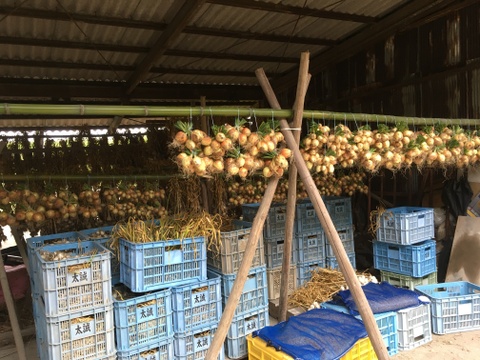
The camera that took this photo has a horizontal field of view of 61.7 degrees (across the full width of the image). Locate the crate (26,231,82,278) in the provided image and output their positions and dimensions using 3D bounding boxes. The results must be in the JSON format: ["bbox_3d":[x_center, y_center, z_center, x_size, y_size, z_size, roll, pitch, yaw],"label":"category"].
[{"bbox_3d":[-1.341,0.596,2.976,0.365,0.305,0.520,-4,2,-30],"label":"crate"}]

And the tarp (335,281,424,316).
[{"bbox_3d":[1.147,0.985,3.380,0.620,0.110,0.530,-4,2,-29],"label":"tarp"}]

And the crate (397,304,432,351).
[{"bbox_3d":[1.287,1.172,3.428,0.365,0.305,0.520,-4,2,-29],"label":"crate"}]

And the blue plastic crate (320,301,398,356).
[{"bbox_3d":[0.954,1.194,3.269,0.365,0.305,0.520,-4,2,-28],"label":"blue plastic crate"}]

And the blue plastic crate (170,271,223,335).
[{"bbox_3d":[-0.412,0.849,2.941,0.365,0.305,0.520,-4,2,-31],"label":"blue plastic crate"}]

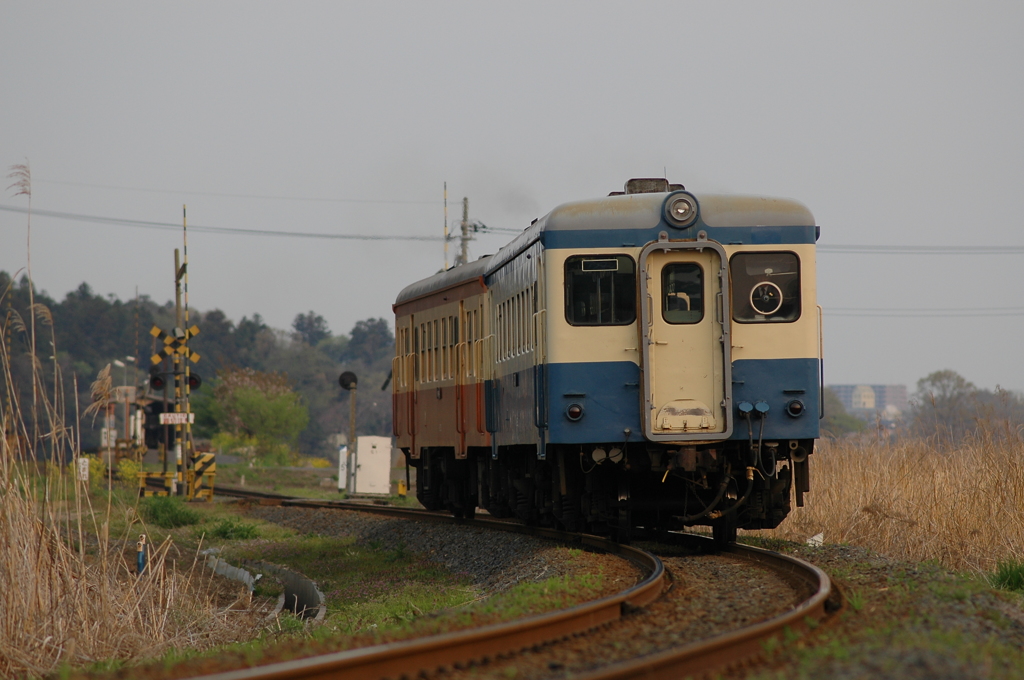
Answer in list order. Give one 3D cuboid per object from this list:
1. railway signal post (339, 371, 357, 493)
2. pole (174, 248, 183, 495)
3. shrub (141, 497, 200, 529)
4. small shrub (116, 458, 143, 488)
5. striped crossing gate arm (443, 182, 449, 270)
[{"bbox_3d":[-3.753,2.099,175.000,0.420,2.800,0.320,0,-1,-14],"label":"railway signal post"},{"bbox_3d":[-7.066,0.680,163.000,0.130,5.200,0.130,0,-1,-2],"label":"pole"},{"bbox_3d":[-6.037,3.059,136.000,1.020,0.520,0.900,0,-1,0],"label":"shrub"},{"bbox_3d":[-9.724,3.419,195.000,0.660,0.780,0.620,0,-1,0],"label":"small shrub"},{"bbox_3d":[-1.259,-0.411,150.000,0.080,5.340,0.080,-1,-1,18],"label":"striped crossing gate arm"}]

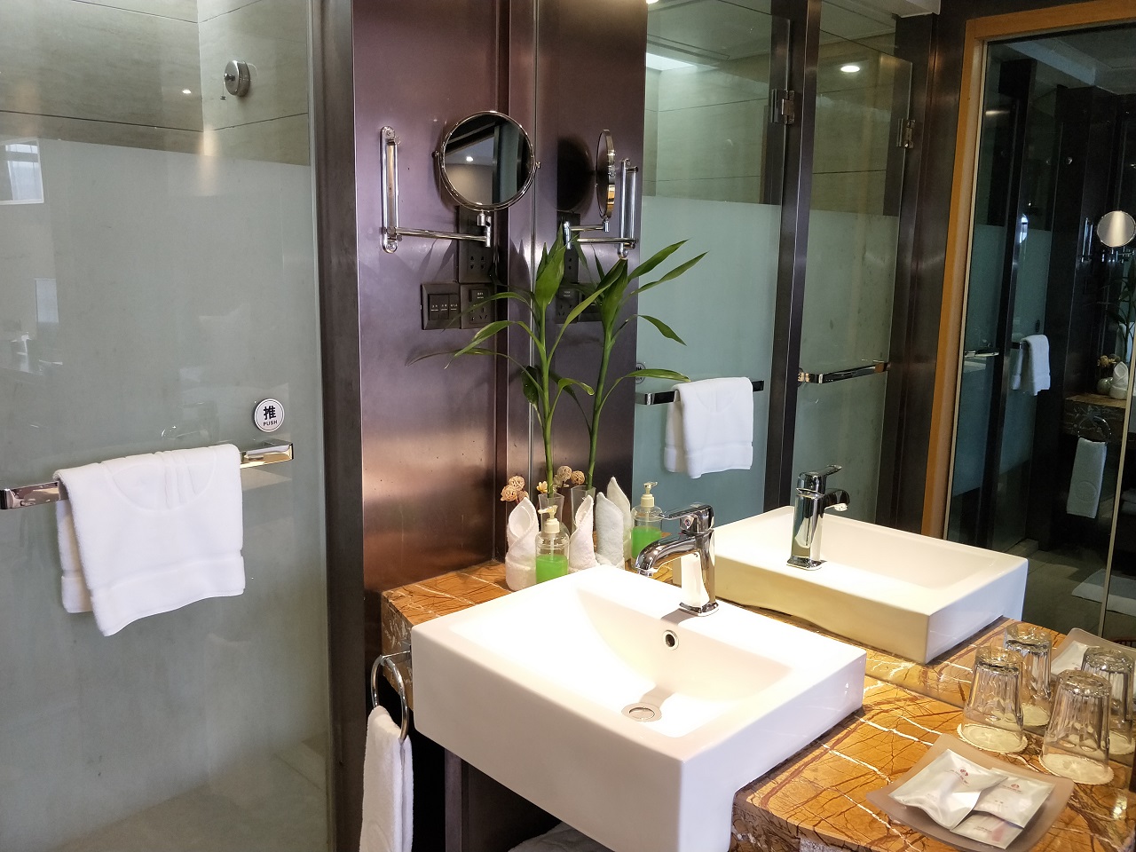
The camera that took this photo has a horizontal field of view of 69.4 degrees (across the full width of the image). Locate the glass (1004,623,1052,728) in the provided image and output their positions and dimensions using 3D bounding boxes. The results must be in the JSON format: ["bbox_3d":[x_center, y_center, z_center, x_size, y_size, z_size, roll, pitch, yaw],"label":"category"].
[{"bbox_3d":[0.620,0.338,1.109,0.078,0.108,0.078,5,10,26],"label":"glass"}]

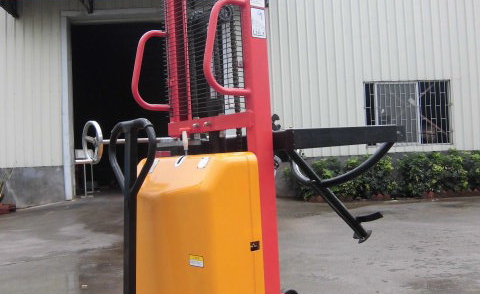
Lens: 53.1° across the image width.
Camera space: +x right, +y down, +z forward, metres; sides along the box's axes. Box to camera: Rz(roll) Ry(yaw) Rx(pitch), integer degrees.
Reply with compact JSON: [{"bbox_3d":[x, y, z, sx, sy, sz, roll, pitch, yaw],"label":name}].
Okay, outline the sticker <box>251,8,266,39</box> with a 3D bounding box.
[{"bbox_3d":[0.078,-0.506,1.969,0.077,0.121,0.004,-1,-2,-41],"label":"sticker"}]

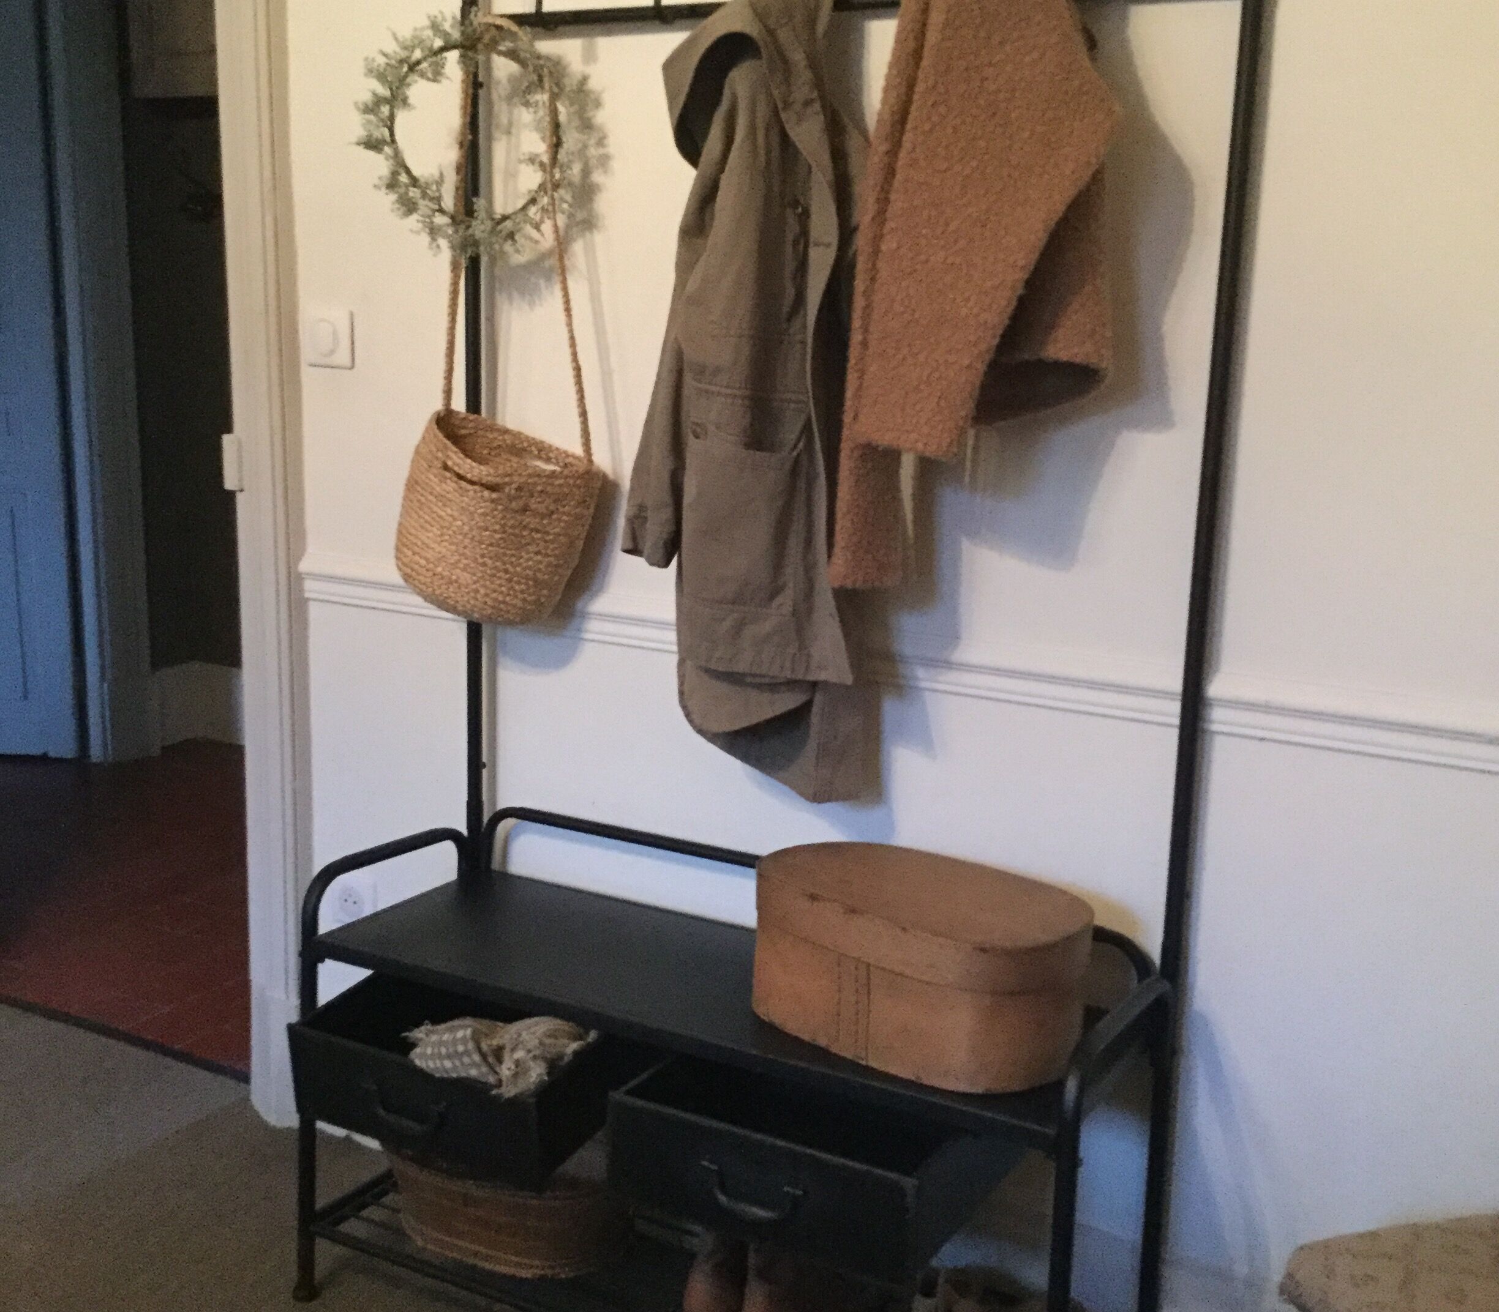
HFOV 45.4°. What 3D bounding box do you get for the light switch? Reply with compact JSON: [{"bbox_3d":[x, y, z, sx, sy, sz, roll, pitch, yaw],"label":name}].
[{"bbox_3d":[-0.600,-0.453,2.549,0.090,0.082,0.012,8,13,29],"label":"light switch"}]

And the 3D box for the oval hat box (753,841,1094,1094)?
[{"bbox_3d":[0.185,0.336,1.987,0.398,0.163,0.242,12,15,42],"label":"oval hat box"}]

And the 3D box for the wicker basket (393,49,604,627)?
[{"bbox_3d":[-0.322,-0.407,2.256,0.275,0.745,0.190,8,13,29],"label":"wicker basket"}]

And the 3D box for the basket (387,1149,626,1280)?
[{"bbox_3d":[-0.306,0.684,2.280,0.330,0.115,0.185,6,12,23],"label":"basket"}]

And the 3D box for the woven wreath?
[{"bbox_3d":[-0.347,-0.654,2.264,0.330,0.310,0.080,6,12,21],"label":"woven wreath"}]

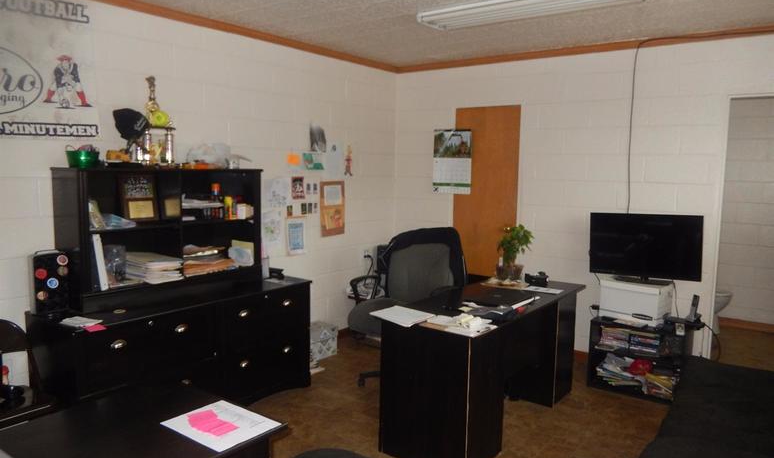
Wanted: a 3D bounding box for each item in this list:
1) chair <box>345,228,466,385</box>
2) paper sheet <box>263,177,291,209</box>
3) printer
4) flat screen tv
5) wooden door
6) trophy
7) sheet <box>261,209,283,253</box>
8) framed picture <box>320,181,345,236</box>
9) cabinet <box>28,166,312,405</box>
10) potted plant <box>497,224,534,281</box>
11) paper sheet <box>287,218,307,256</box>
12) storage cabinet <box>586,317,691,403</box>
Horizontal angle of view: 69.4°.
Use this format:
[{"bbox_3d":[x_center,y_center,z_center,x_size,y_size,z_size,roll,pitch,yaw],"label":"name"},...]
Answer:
[{"bbox_3d":[0.134,0.545,4.036,0.660,1.060,0.720,5,8,33],"label":"chair"},{"bbox_3d":[-0.823,-0.270,4.194,0.010,0.222,0.275,6,8,37],"label":"paper sheet"},{"bbox_3d":[1.759,0.503,3.951,0.388,0.257,0.325,6,8,40],"label":"printer"},{"bbox_3d":[1.807,0.139,3.919,0.720,0.478,0.170,5,7,30],"label":"flat screen tv"},{"bbox_3d":[0.844,-0.021,4.832,0.605,2.030,0.050,6,8,37],"label":"wooden door"},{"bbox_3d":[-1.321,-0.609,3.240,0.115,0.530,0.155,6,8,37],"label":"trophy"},{"bbox_3d":[-0.885,0.011,4.292,0.010,0.295,0.210,6,8,38],"label":"sheet"},{"bbox_3d":[-0.443,-0.173,4.697,0.020,0.455,0.290,6,8,37],"label":"framed picture"},{"bbox_3d":[-1.217,0.387,3.367,0.590,1.482,1.530,6,8,38],"label":"cabinet"},{"bbox_3d":[0.892,0.156,3.893,0.250,0.400,0.230,6,8,37],"label":"potted plant"},{"bbox_3d":[-0.706,0.058,4.391,0.010,0.290,0.210,6,8,37],"label":"paper sheet"},{"bbox_3d":[1.780,0.882,3.918,0.600,0.490,0.380,5,7,32],"label":"storage cabinet"}]

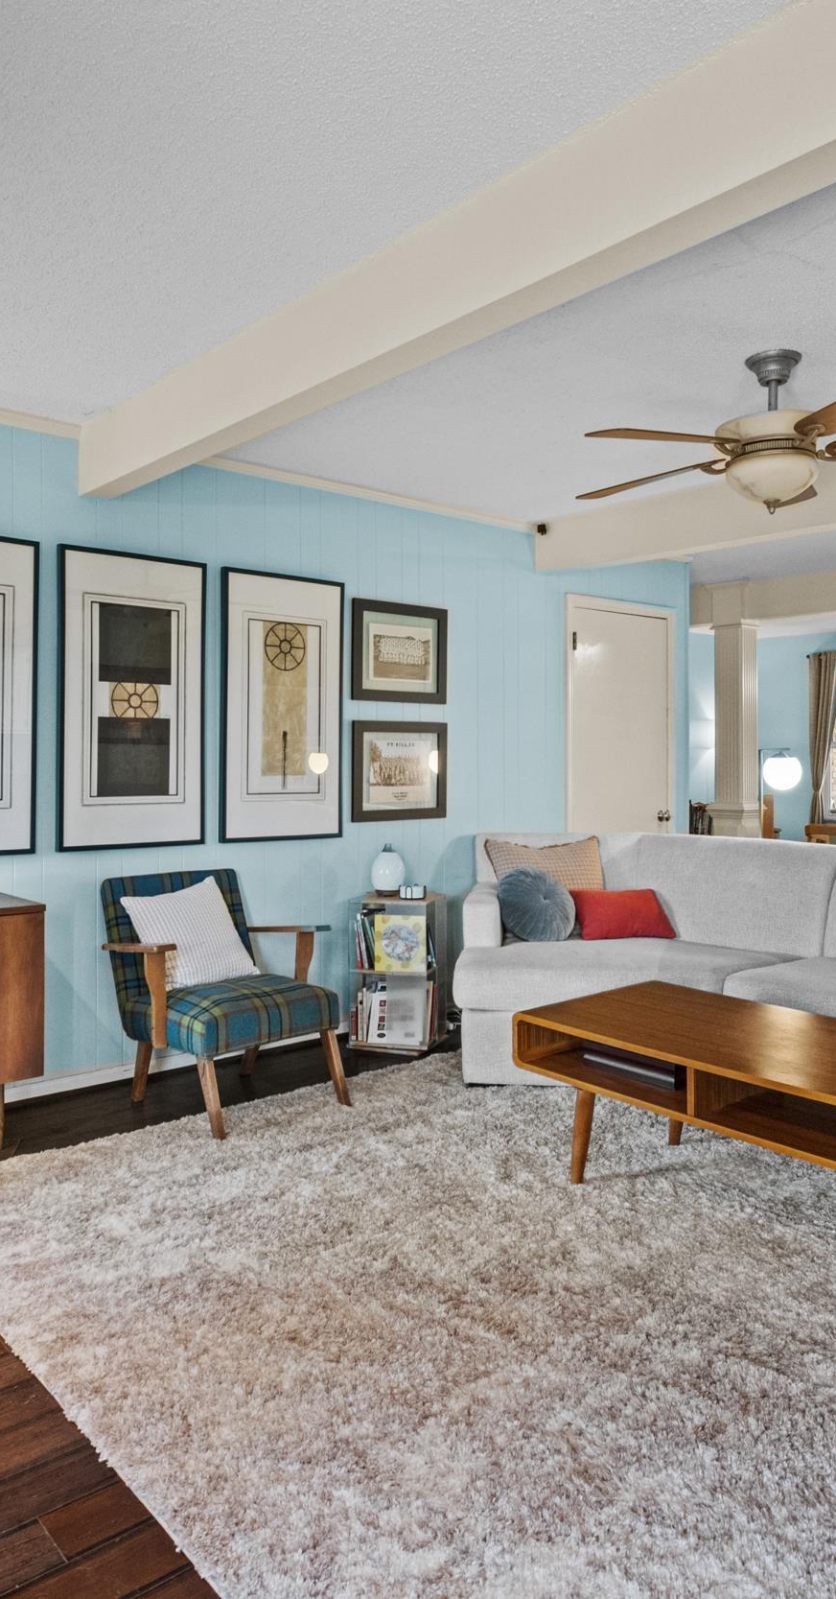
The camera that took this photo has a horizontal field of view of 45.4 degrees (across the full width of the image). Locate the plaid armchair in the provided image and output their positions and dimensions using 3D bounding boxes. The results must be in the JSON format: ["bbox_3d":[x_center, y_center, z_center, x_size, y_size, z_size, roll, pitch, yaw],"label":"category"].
[{"bbox_3d":[-0.671,0.674,3.542,0.620,0.780,0.680,-1,2,-39],"label":"plaid armchair"}]

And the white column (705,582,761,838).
[{"bbox_3d":[2.218,-0.319,7.023,0.270,2.420,0.270,-1,2,-43],"label":"white column"}]

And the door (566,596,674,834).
[{"bbox_3d":[1.136,-0.041,5.517,0.850,2.080,0.080,-1,1,-38],"label":"door"}]

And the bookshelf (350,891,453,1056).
[{"bbox_3d":[-0.080,0.719,4.300,0.350,0.630,0.320,0,1,12],"label":"bookshelf"}]

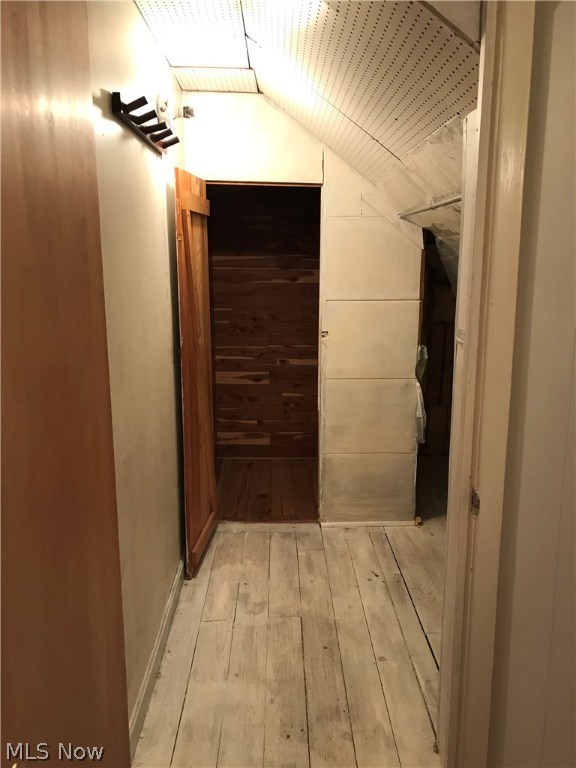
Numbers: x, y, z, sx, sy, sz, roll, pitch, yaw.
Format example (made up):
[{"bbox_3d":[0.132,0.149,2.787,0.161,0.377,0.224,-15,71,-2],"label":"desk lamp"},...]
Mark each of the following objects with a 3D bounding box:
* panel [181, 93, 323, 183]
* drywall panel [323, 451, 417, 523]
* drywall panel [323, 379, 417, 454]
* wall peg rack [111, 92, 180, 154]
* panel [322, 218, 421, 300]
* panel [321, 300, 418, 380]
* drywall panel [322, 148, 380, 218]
[{"bbox_3d":[-0.171,-1.190,3.009,0.677,0.411,0.016,0,12,-1],"label":"panel"},{"bbox_3d":[0.438,0.560,3.376,0.518,0.387,0.016,0,12,-1],"label":"drywall panel"},{"bbox_3d":[0.429,0.170,3.296,0.503,0.410,0.016,0,12,-1],"label":"drywall panel"},{"bbox_3d":[-0.443,-0.844,2.046,0.098,0.070,0.650,0,12,-1],"label":"wall peg rack"},{"bbox_3d":[0.419,-0.624,3.134,0.493,0.405,0.016,0,12,-1],"label":"panel"},{"bbox_3d":[0.423,-0.229,3.215,0.496,0.403,0.016,0,12,-1],"label":"panel"},{"bbox_3d":[0.311,-0.984,3.059,0.285,0.331,0.016,0,12,-1],"label":"drywall panel"}]

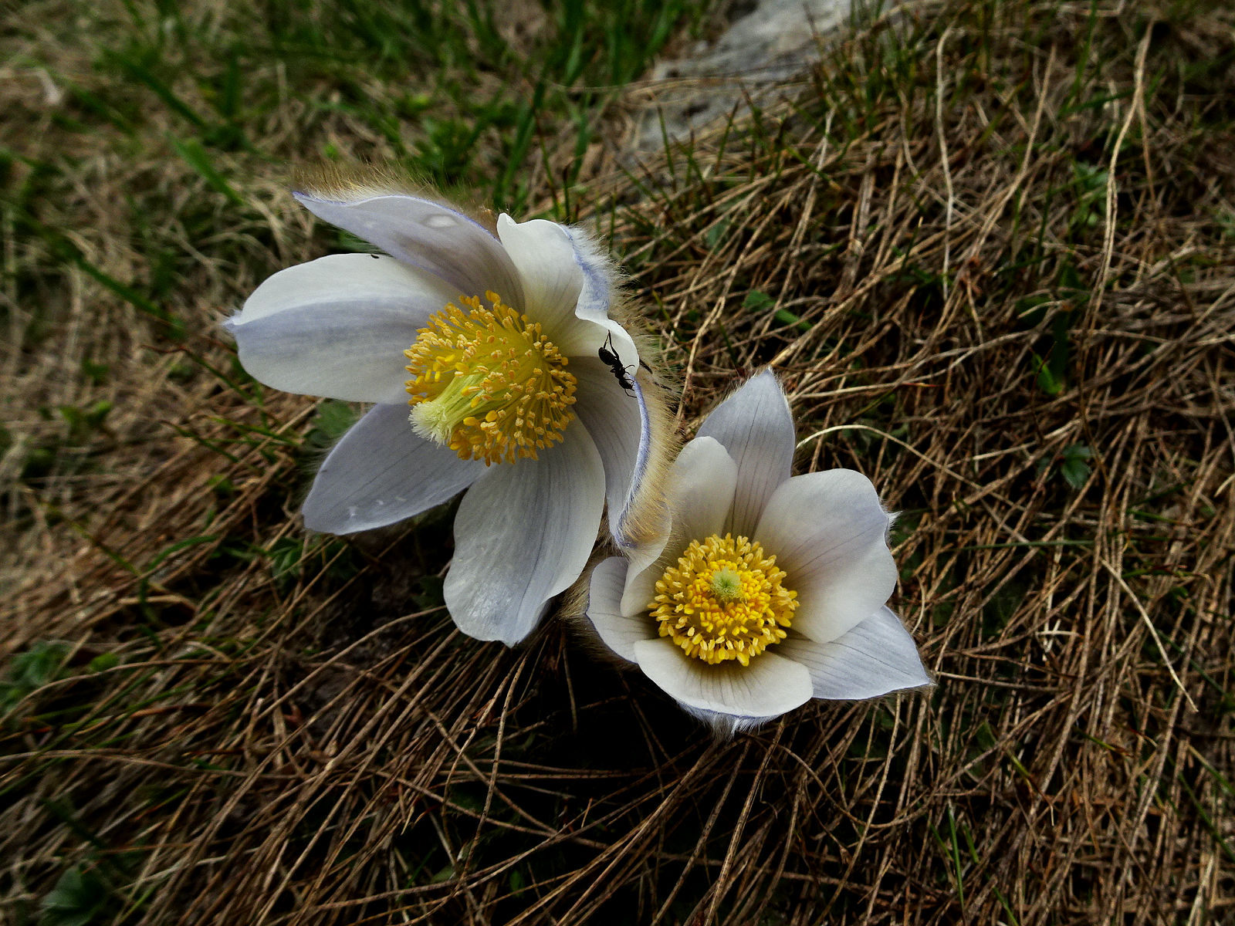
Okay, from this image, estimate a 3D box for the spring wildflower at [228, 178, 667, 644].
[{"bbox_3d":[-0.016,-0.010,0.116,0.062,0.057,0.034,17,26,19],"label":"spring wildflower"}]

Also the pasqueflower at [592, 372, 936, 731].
[{"bbox_3d":[0.018,0.017,0.132,0.047,0.034,0.052,-5,64,-6],"label":"pasqueflower"}]

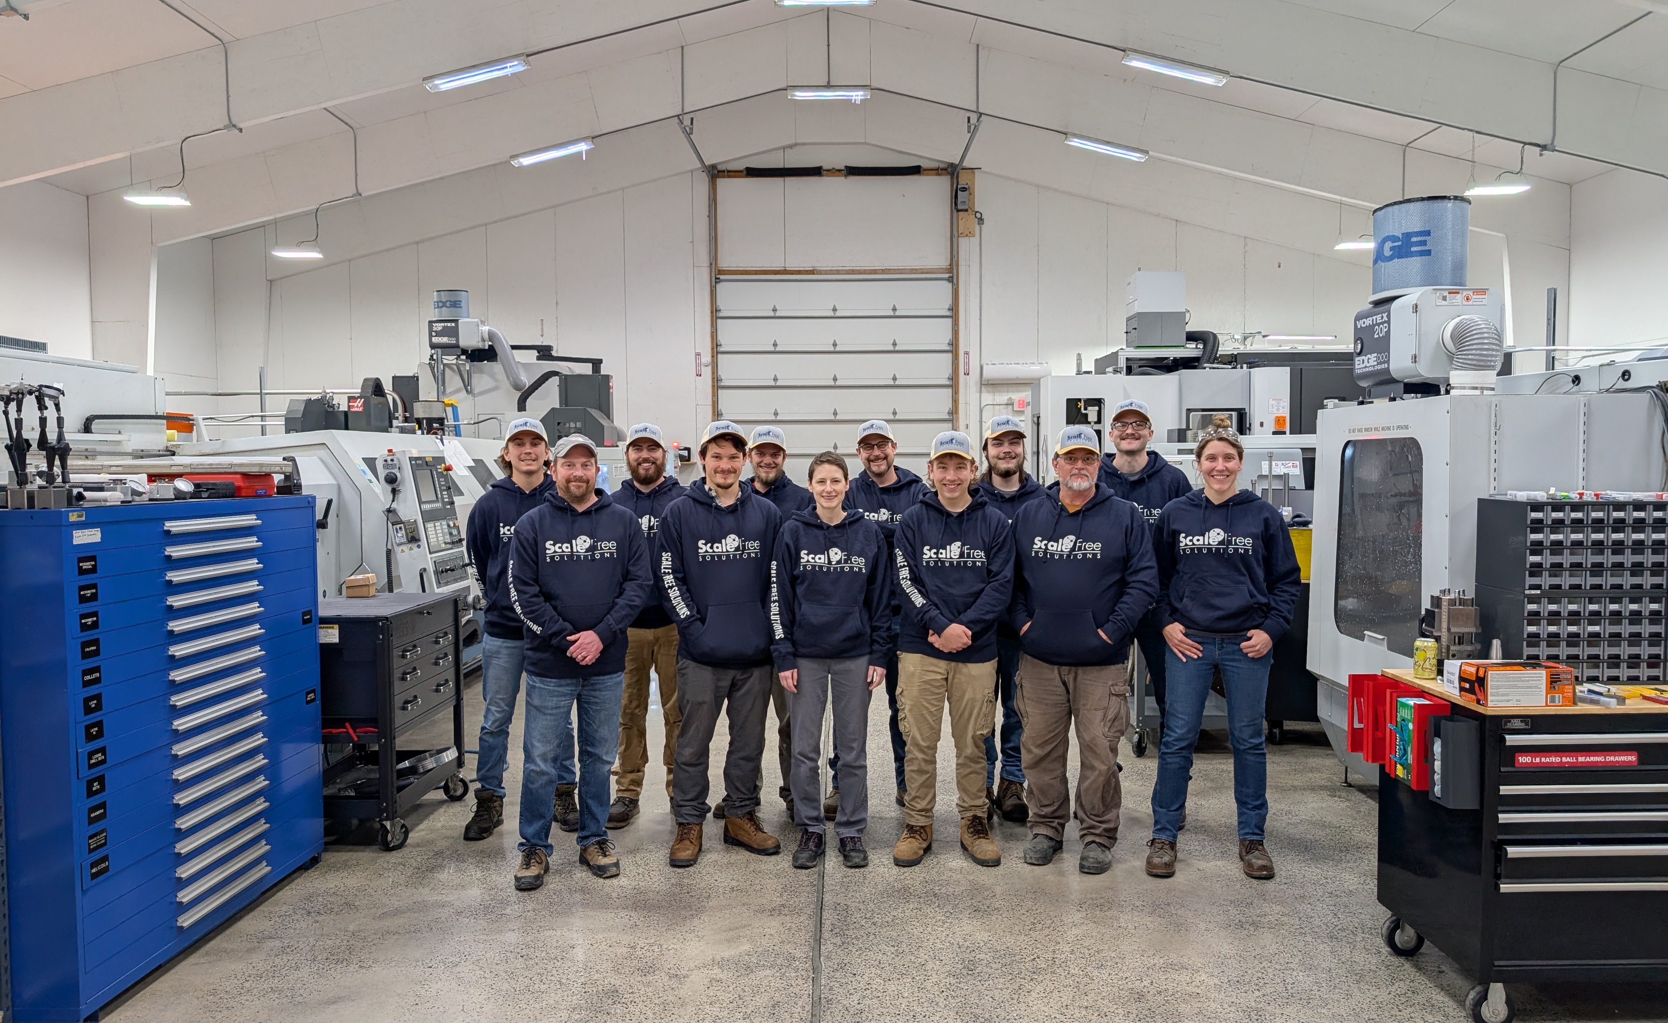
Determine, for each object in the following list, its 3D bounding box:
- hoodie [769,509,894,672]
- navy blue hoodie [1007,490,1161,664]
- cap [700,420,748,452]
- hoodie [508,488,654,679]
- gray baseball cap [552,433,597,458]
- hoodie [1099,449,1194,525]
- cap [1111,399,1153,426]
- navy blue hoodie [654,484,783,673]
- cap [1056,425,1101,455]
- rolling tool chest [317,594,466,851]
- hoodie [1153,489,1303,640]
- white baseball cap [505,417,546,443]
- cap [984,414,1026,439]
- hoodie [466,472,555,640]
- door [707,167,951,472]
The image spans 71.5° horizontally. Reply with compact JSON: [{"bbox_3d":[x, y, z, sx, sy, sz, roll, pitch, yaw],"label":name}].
[{"bbox_3d":[-0.011,0.329,4.790,0.505,0.670,0.290,0,3,-2],"label":"hoodie"},{"bbox_3d":[1.030,0.261,4.780,0.600,0.740,0.380,1,3,17],"label":"navy blue hoodie"},{"bbox_3d":[-0.450,-0.311,4.730,0.190,0.130,0.260,-1,3,-13],"label":"cap"},{"bbox_3d":[-1.002,0.282,4.602,0.555,0.735,0.360,0,2,-10],"label":"hoodie"},{"bbox_3d":[-1.001,-0.251,4.470,0.175,0.110,0.260,-1,3,-13],"label":"gray baseball cap"},{"bbox_3d":[1.369,0.098,5.300,0.570,0.740,0.330,0,3,10],"label":"hoodie"},{"bbox_3d":[1.334,-0.444,5.190,0.185,0.135,0.265,1,3,14],"label":"cap"},{"bbox_3d":[-0.476,0.261,4.830,0.530,0.770,0.340,0,3,-10],"label":"navy blue hoodie"},{"bbox_3d":[0.985,-0.284,4.668,0.185,0.135,0.265,0,2,2],"label":"cap"},{"bbox_3d":[-2.102,0.923,5.343,0.520,0.990,0.850,0,2,3],"label":"rolling tool chest"},{"bbox_3d":[1.579,0.210,4.669,0.565,0.595,0.340,1,3,17],"label":"hoodie"},{"bbox_3d":[-1.358,-0.360,5.124,0.185,0.135,0.265,-1,3,-15],"label":"white baseball cap"},{"bbox_3d":[0.780,-0.384,5.250,0.180,0.120,0.260,0,3,1],"label":"cap"},{"bbox_3d":[-1.386,0.199,5.207,0.530,0.740,0.350,-1,3,-12],"label":"hoodie"},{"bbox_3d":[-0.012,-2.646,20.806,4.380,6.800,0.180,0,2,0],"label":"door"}]

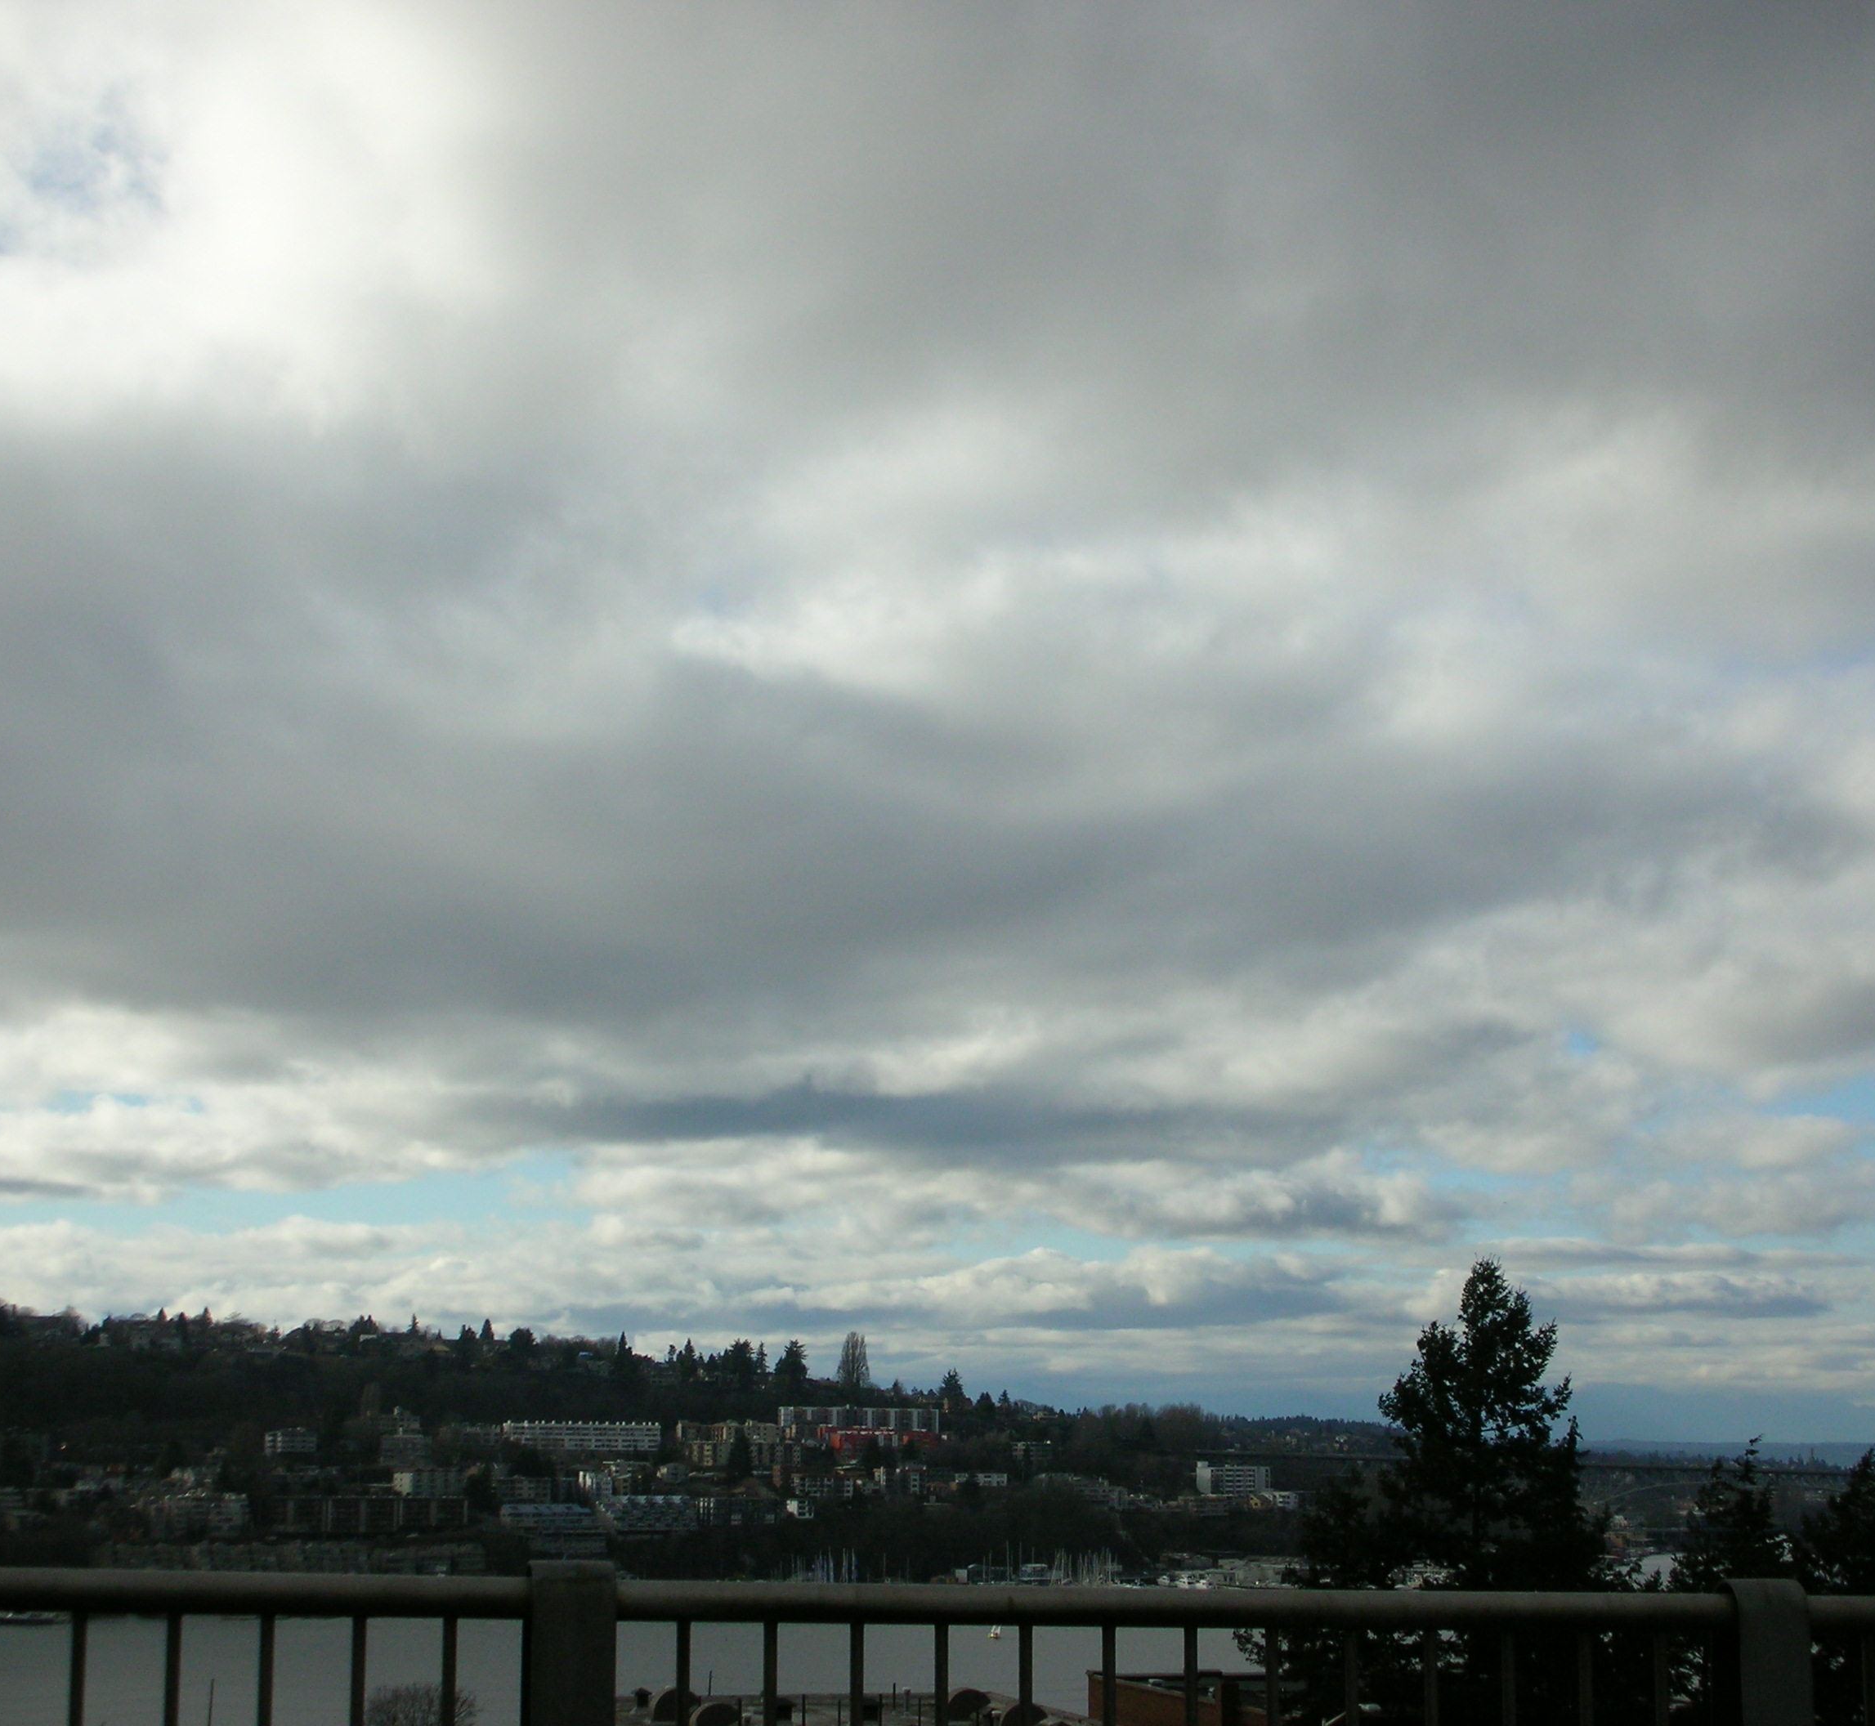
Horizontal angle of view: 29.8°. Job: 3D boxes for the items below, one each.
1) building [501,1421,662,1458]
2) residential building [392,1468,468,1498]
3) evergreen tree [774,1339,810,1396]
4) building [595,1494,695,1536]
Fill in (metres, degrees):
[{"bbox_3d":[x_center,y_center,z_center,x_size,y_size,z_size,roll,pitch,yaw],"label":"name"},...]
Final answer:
[{"bbox_3d":[-174.900,283.520,1733.280,77.210,16.060,14.000,4,-10,-22],"label":"building"},{"bbox_3d":[-224.900,274.600,1560.130,27.220,12.380,20.000,6,-11,-30],"label":"residential building"},{"bbox_3d":[-78.760,274.690,1918.840,18.460,30.510,18.460,0,-9,0],"label":"evergreen tree"},{"bbox_3d":[-127.600,286.710,1548.520,39.260,16.500,20.000,5,-10,-25],"label":"building"}]

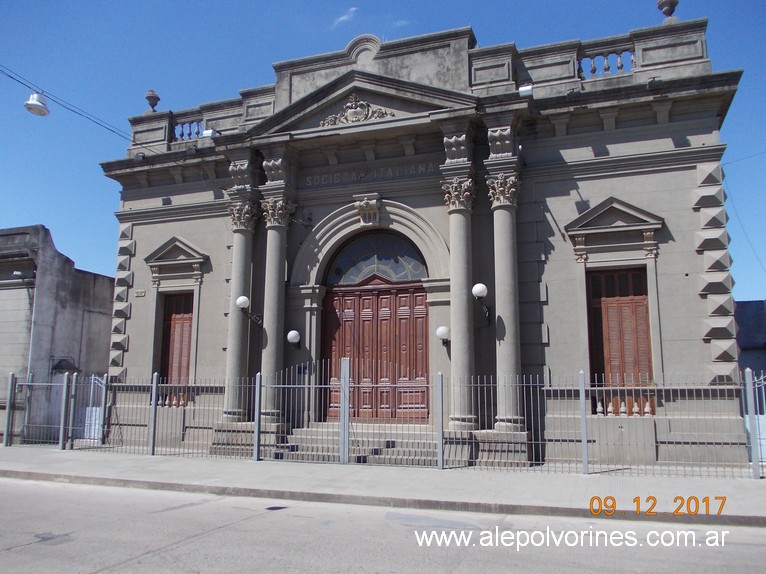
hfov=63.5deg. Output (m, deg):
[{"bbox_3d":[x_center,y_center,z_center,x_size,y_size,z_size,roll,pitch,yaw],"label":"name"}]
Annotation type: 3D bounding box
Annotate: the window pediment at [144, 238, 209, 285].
[{"bbox_3d":[-6.152,-0.734,18.436,2.187,1.485,0.387,-3,-10,19],"label":"window pediment"}]

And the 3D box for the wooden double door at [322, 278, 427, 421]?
[{"bbox_3d":[-0.187,1.438,15.348,2.820,3.550,0.160,-3,-10,19],"label":"wooden double door"}]

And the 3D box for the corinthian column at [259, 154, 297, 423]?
[{"bbox_3d":[-2.923,0.006,16.800,0.720,7.146,0.720,-3,-10,19],"label":"corinthian column"}]

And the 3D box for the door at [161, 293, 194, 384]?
[{"bbox_3d":[-5.544,1.534,17.240,1.250,2.850,0.120,-3,-10,19],"label":"door"}]

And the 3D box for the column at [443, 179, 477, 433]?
[{"bbox_3d":[1.774,0.321,13.861,0.680,5.570,0.680,-3,-10,19],"label":"column"}]

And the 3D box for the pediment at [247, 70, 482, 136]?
[{"bbox_3d":[-0.599,-4.823,16.412,6.372,1.458,0.828,-3,-10,19],"label":"pediment"}]

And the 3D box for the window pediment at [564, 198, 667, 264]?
[{"bbox_3d":[5.372,-1.344,14.438,2.187,1.485,0.387,-3,-10,19],"label":"window pediment"}]

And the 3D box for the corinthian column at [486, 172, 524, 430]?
[{"bbox_3d":[2.711,0.284,13.528,0.680,5.570,0.680,-3,-10,19],"label":"corinthian column"}]

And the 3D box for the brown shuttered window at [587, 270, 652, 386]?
[{"bbox_3d":[5.157,0.996,13.452,1.250,2.850,0.120,-3,-10,19],"label":"brown shuttered window"}]

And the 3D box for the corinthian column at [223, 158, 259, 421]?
[{"bbox_3d":[-3.959,0.061,17.160,0.720,7.146,0.720,-3,-10,19],"label":"corinthian column"}]

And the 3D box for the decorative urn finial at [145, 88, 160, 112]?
[{"bbox_3d":[-7.451,-6.037,20.086,0.484,0.811,0.484,-3,-10,19],"label":"decorative urn finial"}]

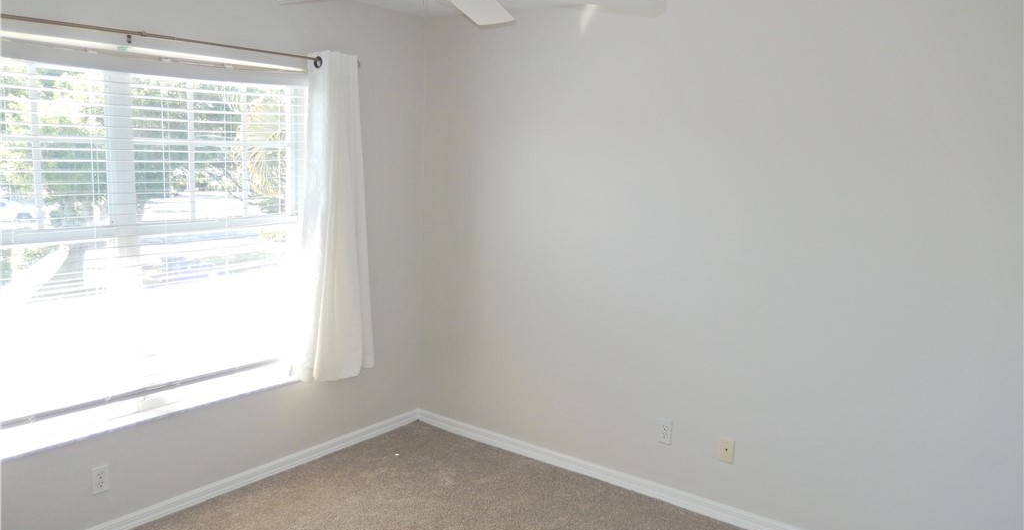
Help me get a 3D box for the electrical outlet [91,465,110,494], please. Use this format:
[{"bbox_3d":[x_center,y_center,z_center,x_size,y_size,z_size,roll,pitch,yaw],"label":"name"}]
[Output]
[{"bbox_3d":[-1.719,0.898,3.092,0.010,0.115,0.070,9,11,36],"label":"electrical outlet"}]

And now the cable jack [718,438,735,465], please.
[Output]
[{"bbox_3d":[1.005,0.872,3.466,0.070,0.115,0.010,9,11,36],"label":"cable jack"}]

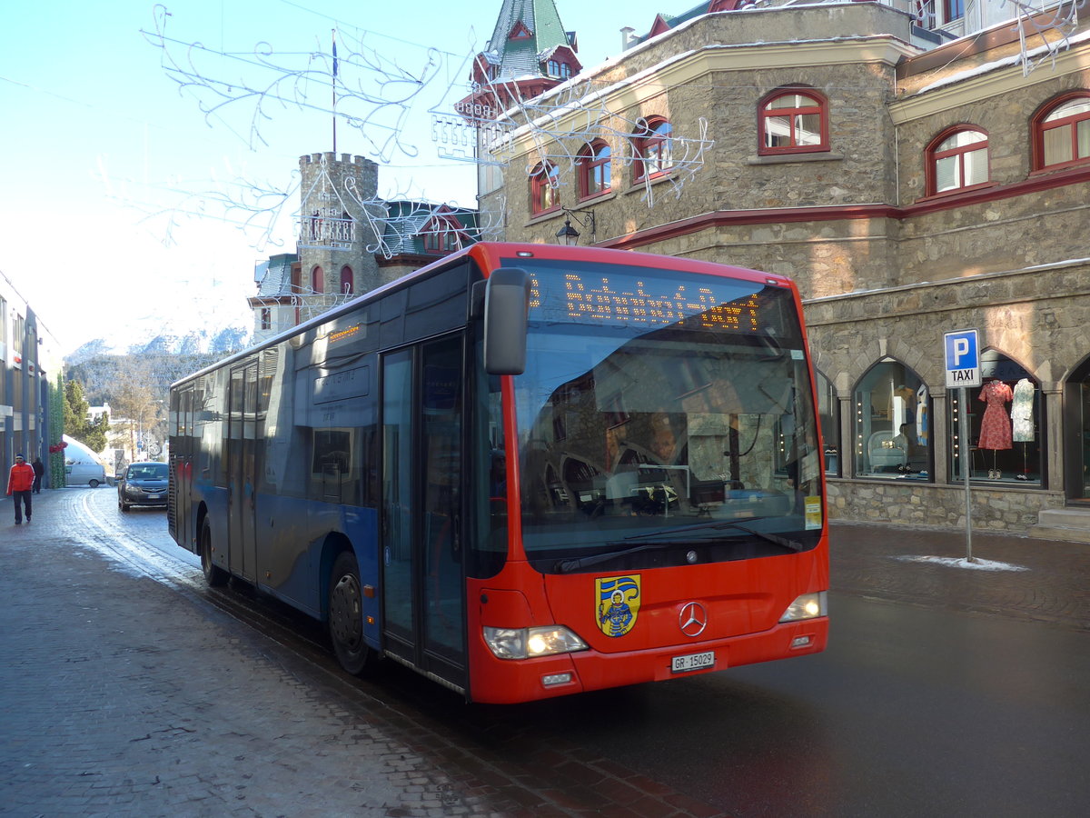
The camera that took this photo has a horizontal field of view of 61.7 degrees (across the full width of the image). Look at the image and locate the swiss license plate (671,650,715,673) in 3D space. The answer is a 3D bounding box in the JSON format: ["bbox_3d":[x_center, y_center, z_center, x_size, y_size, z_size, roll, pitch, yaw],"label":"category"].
[{"bbox_3d":[0.871,1.485,5.370,0.320,0.100,0.020,1,-3,-30],"label":"swiss license plate"}]

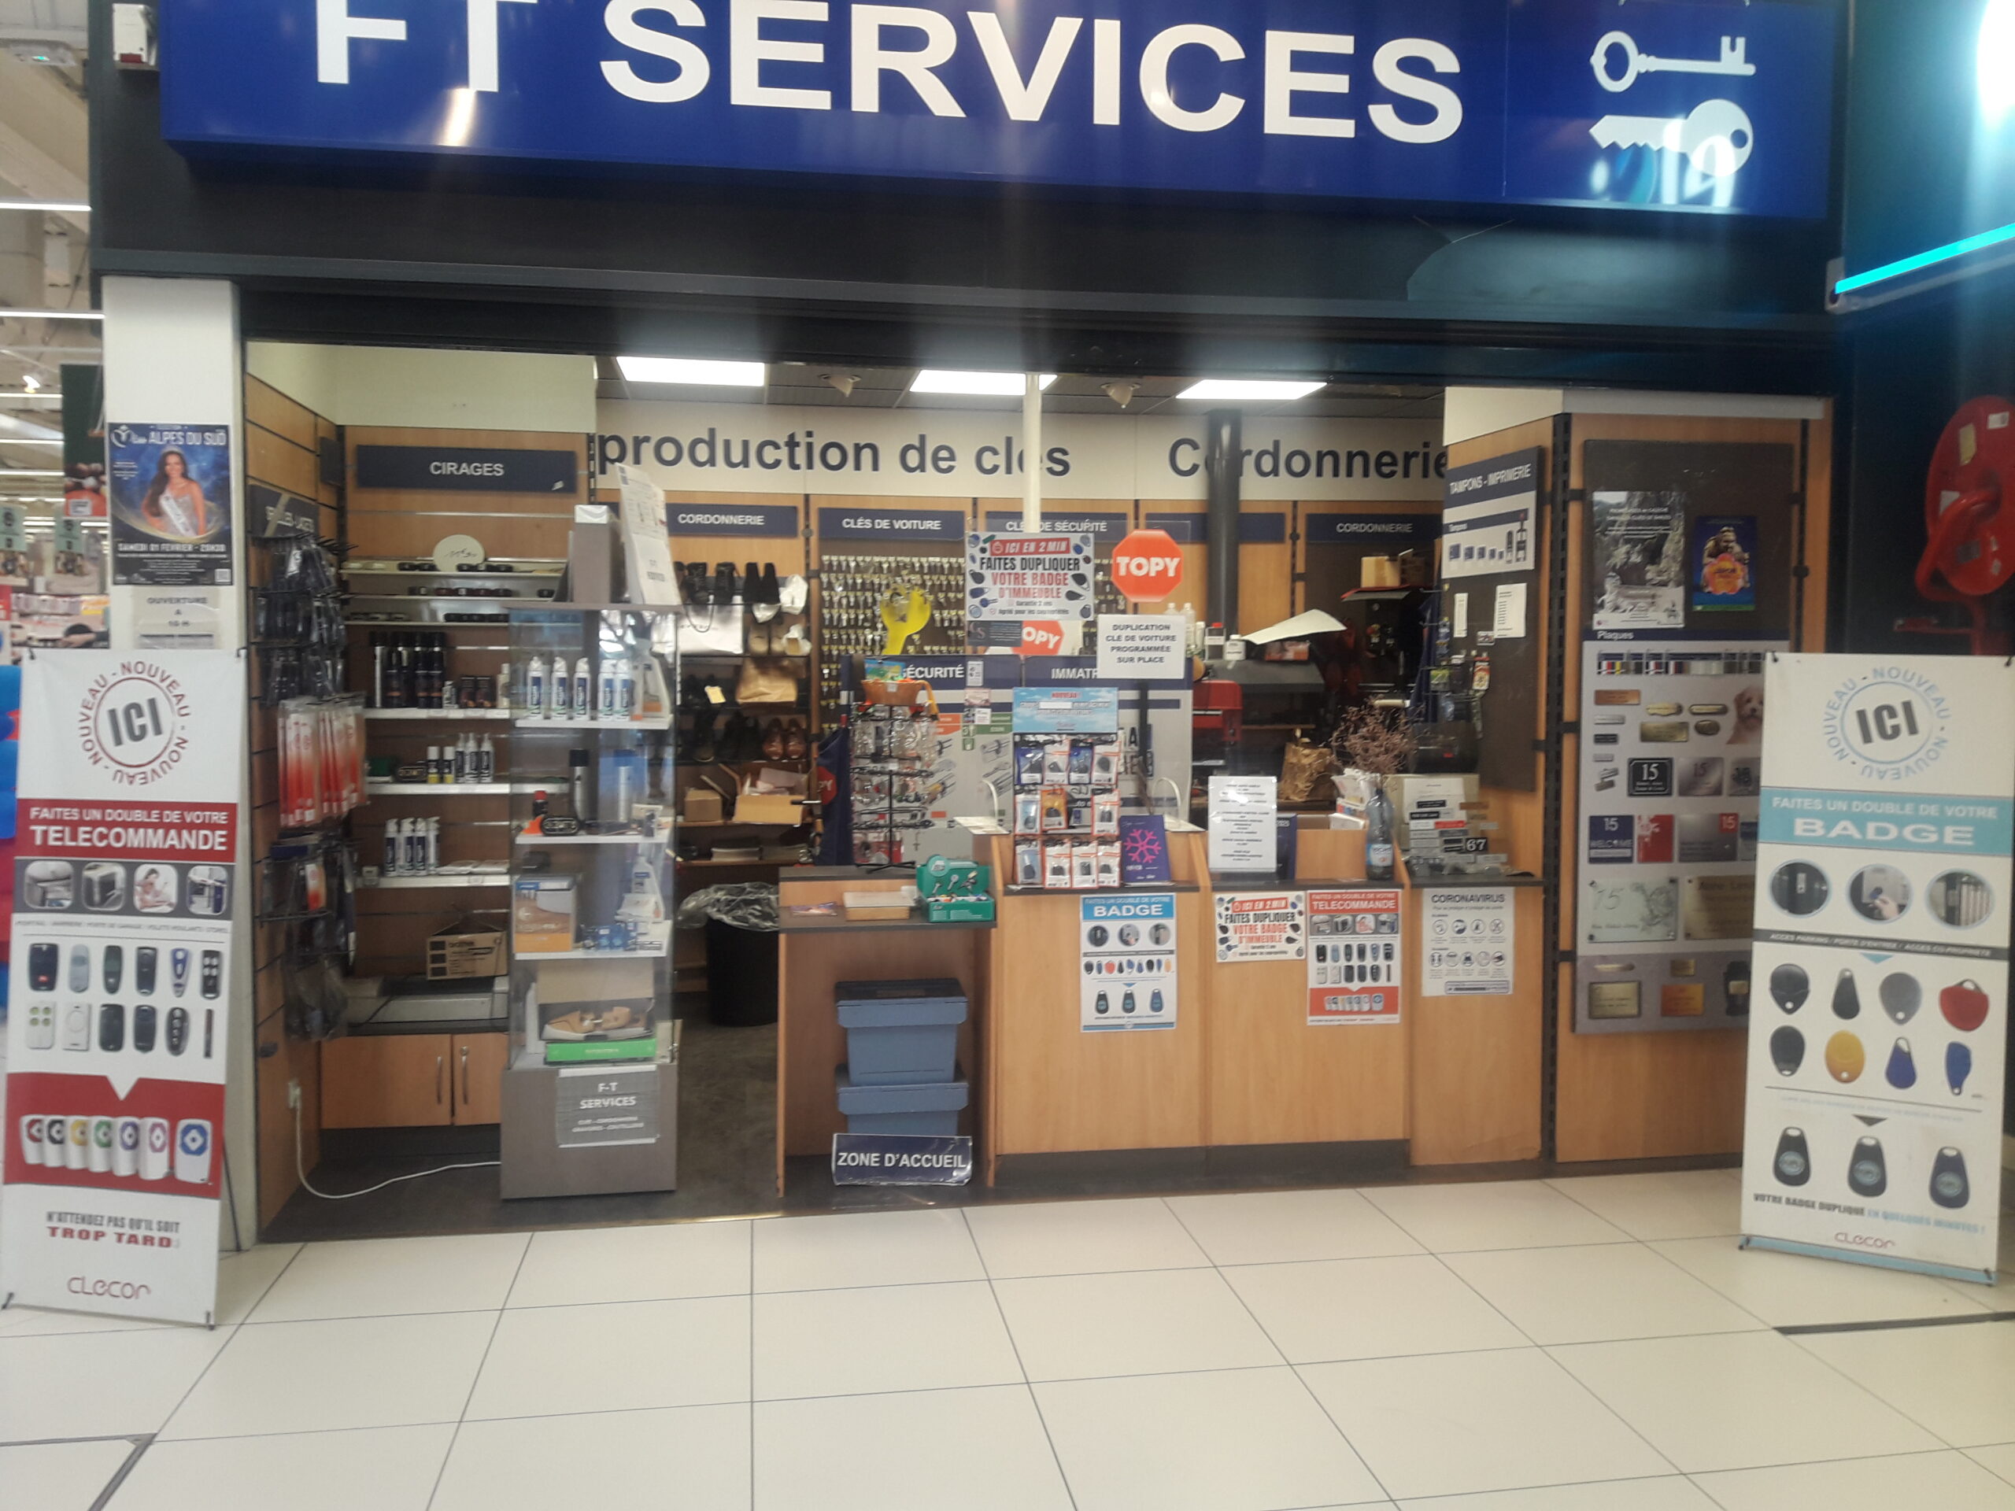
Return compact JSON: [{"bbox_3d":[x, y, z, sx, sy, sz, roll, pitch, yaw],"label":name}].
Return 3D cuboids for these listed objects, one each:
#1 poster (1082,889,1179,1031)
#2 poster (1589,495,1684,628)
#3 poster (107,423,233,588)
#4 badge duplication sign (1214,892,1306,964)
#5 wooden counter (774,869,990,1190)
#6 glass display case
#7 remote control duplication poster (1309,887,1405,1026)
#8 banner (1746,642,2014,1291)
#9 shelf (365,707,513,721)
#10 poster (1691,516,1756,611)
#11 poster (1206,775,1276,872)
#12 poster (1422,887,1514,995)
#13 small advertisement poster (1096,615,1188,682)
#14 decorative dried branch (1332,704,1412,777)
[{"bbox_3d":[0.370,0.630,4.957,0.297,0.420,0.010,-1,3,-9],"label":"poster"},{"bbox_3d":[1.970,-0.607,5.082,0.300,0.420,0.010,-1,3,-9],"label":"poster"},{"bbox_3d":[-2.185,-0.654,4.261,0.297,0.420,0.010,-1,3,-9],"label":"poster"},{"bbox_3d":[0.779,0.530,5.008,0.285,0.209,0.010,0,3,-9],"label":"badge duplication sign"},{"bbox_3d":[-0.409,0.841,5.194,0.640,0.900,0.680,0,3,-9],"label":"wooden counter"},{"bbox_3d":[-1.263,0.420,5.032,0.500,1.755,0.480,-1,3,-9],"label":"glass display case"},{"bbox_3d":[1.079,0.628,5.061,0.300,0.420,0.010,0,3,-9],"label":"remote control duplication poster"},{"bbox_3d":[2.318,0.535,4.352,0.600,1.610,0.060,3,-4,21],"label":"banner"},{"bbox_3d":[-1.826,-0.140,5.424,0.710,0.035,0.330,0,3,-9],"label":"shelf"},{"bbox_3d":[2.265,-0.603,5.139,0.210,0.297,0.010,-1,3,-9],"label":"poster"},{"bbox_3d":[0.728,0.214,5.033,0.215,0.297,0.020,0,3,-9],"label":"poster"},{"bbox_3d":[1.447,0.585,5.112,0.300,0.338,0.010,0,3,-9],"label":"poster"},{"bbox_3d":[0.445,-0.356,5.373,0.297,0.210,0.010,-1,3,-9],"label":"small advertisement poster"},{"bbox_3d":[1.139,-0.047,5.093,0.255,0.230,0.220,0,3,-9],"label":"decorative dried branch"}]

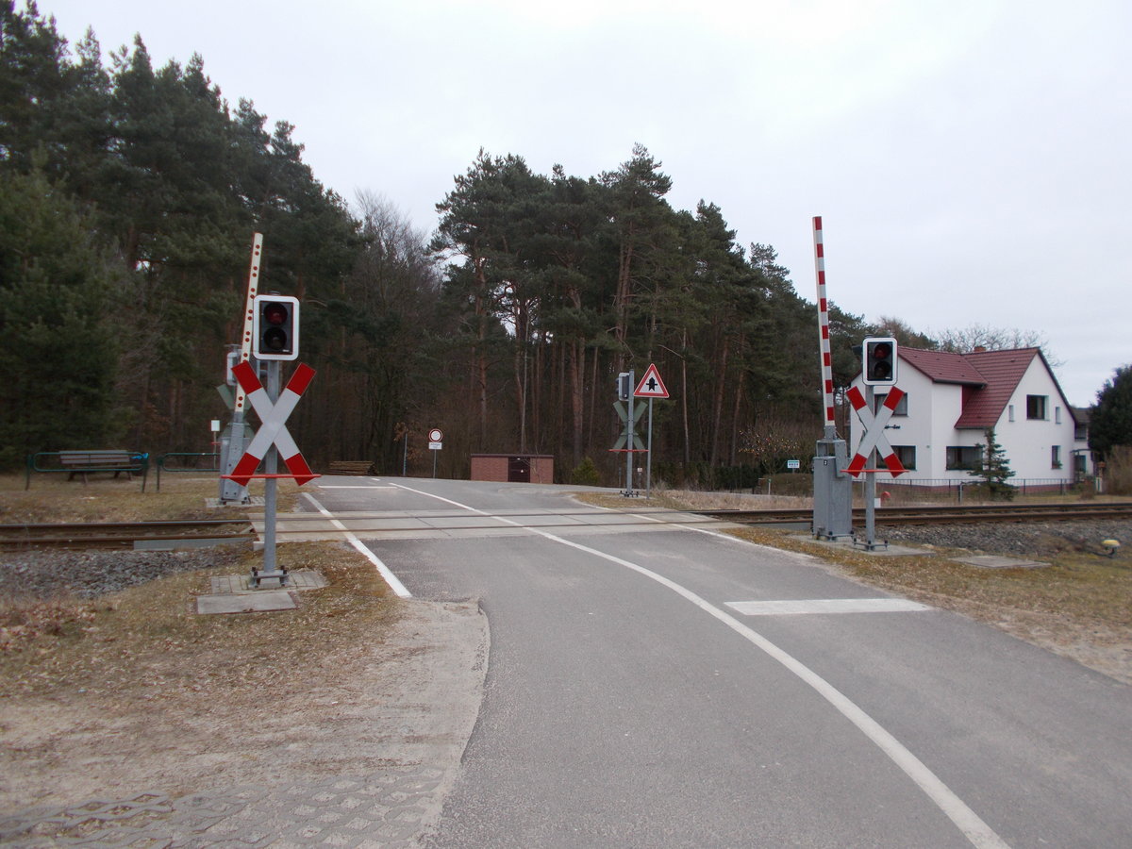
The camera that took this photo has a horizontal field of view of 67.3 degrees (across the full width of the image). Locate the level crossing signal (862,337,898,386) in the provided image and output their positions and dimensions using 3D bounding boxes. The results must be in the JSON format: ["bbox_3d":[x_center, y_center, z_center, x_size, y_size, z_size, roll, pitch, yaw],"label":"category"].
[{"bbox_3d":[3.734,-0.751,10.100,0.380,0.555,0.300,0,-1,11],"label":"level crossing signal"}]

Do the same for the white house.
[{"bbox_3d":[22.100,-0.450,46.800,11.800,7.700,8.300,1,-1,-33],"label":"white house"}]

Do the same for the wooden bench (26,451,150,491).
[{"bbox_3d":[-11.257,1.051,20.600,0.680,0.820,1.950,0,-1,23],"label":"wooden bench"}]

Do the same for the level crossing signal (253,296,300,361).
[{"bbox_3d":[-2.502,-0.836,7.350,0.380,0.555,0.300,1,-1,-15],"label":"level crossing signal"}]

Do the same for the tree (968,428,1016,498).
[{"bbox_3d":[14.245,1.312,28.500,1.600,2.450,1.600,0,-1,27],"label":"tree"}]

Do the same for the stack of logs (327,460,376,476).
[{"bbox_3d":[-9.424,1.968,37.500,2.050,0.680,1.100,1,-1,10],"label":"stack of logs"}]

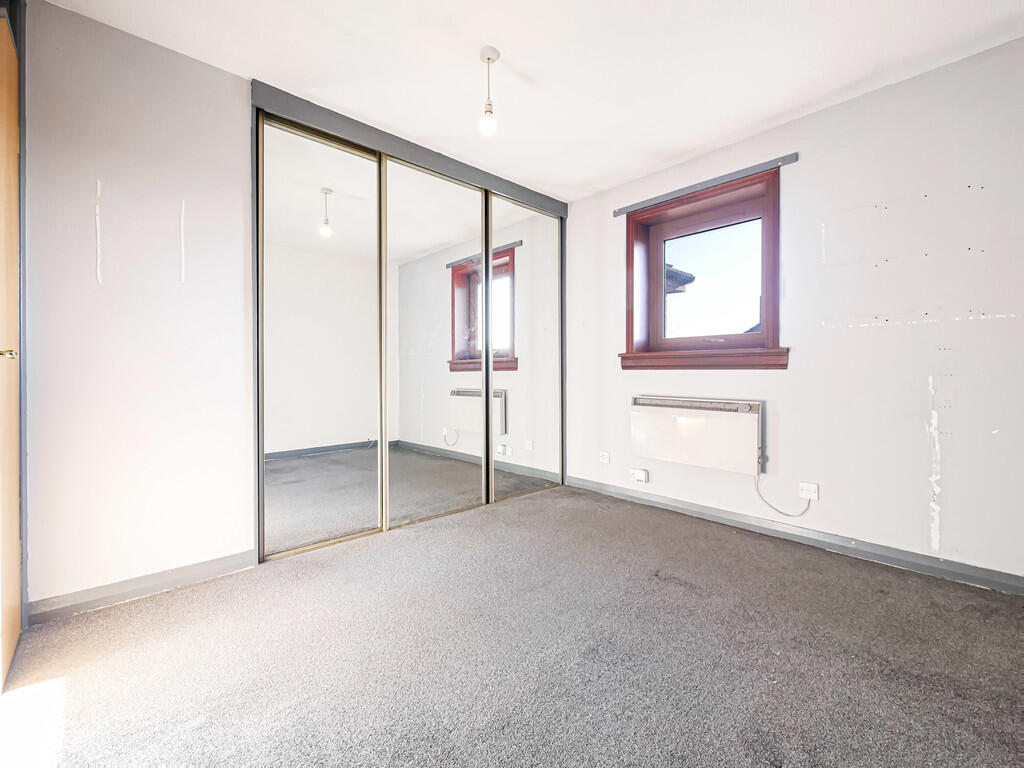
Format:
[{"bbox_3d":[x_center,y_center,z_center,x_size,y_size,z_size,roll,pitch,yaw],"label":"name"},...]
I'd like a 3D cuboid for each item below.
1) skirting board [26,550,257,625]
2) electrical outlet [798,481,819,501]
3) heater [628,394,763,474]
[{"bbox_3d":[-1.466,0.817,1.707,0.696,0.090,0.018,0,1,-41],"label":"skirting board"},{"bbox_3d":[1.619,0.581,2.258,0.018,0.086,0.084,-1,1,-44],"label":"electrical outlet"},{"bbox_3d":[1.157,0.305,2.659,0.115,0.415,0.787,-1,1,-44],"label":"heater"}]

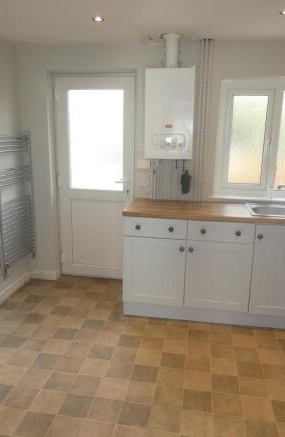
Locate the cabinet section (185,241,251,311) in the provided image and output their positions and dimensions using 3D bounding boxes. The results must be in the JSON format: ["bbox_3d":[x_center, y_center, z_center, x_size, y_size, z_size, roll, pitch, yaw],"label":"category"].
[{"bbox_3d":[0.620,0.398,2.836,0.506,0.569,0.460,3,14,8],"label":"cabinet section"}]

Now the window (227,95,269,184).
[{"bbox_3d":[0.970,-0.711,3.102,0.305,0.790,0.035,3,13,7],"label":"window"}]

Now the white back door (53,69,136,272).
[{"bbox_3d":[-0.472,-0.359,3.415,0.795,2.040,0.065,3,13,7],"label":"white back door"}]

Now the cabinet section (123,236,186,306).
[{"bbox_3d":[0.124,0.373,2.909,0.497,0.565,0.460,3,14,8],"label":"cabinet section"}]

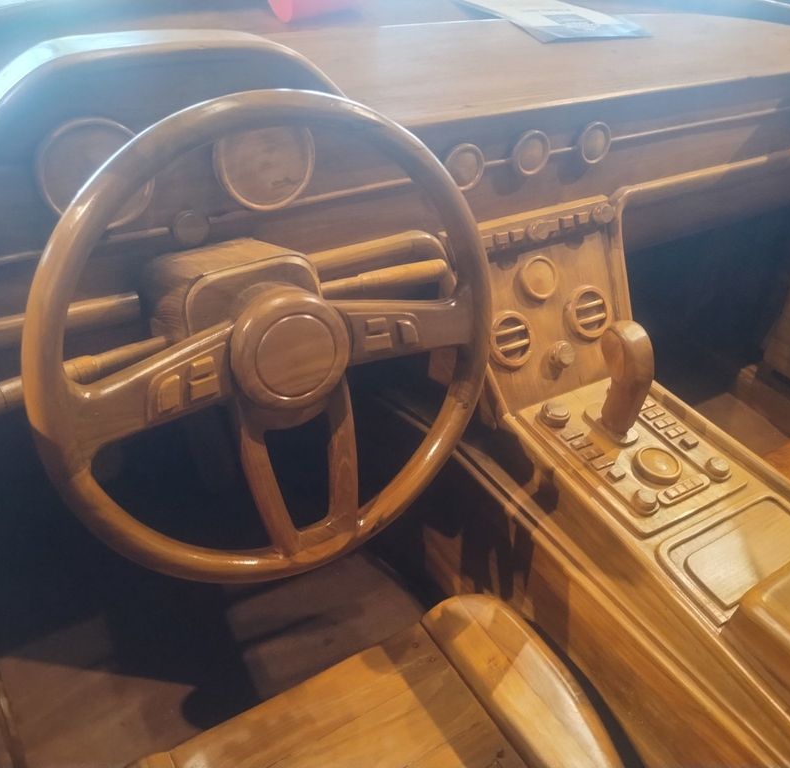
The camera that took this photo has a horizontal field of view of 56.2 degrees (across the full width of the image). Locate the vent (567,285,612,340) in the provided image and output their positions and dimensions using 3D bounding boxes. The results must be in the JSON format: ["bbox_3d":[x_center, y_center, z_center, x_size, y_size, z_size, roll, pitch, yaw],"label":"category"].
[{"bbox_3d":[0.274,-0.102,1.045,0.069,0.069,0.016,-20,8,-25],"label":"vent"}]

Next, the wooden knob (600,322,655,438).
[{"bbox_3d":[0.290,0.000,0.934,0.046,0.140,0.060,-17,41,-22],"label":"wooden knob"}]

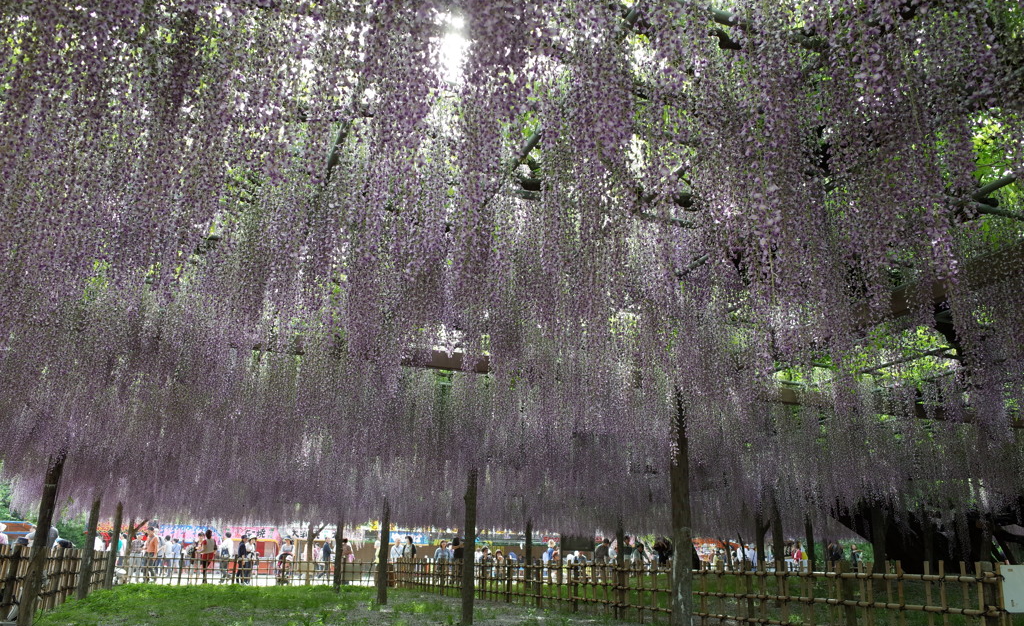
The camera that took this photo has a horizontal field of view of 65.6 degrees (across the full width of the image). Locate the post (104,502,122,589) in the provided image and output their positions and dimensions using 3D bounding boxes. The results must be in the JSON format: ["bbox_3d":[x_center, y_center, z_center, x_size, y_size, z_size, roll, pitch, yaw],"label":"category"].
[{"bbox_3d":[-9.576,5.559,19.149,0.175,2.150,0.175,2,-18,0],"label":"post"}]

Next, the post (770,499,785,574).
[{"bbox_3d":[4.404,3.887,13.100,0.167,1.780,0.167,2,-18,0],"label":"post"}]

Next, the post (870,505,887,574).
[{"bbox_3d":[10.386,6.744,22.563,0.380,2.600,0.380,1,-17,0],"label":"post"}]

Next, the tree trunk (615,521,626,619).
[{"bbox_3d":[2.368,5.442,17.325,0.150,1.920,0.150,2,-18,0],"label":"tree trunk"}]

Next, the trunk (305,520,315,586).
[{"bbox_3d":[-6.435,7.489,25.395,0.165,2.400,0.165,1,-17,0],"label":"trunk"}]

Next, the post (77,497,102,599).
[{"bbox_3d":[-7.933,4.237,14.984,0.175,2.300,0.175,1,-17,0],"label":"post"}]

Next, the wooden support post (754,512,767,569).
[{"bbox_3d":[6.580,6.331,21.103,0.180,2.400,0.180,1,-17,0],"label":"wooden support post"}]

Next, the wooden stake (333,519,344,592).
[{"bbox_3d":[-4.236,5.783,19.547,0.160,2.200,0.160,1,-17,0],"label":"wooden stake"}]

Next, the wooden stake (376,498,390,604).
[{"bbox_3d":[-2.416,4.380,15.174,0.150,2.300,0.150,1,-17,0],"label":"wooden stake"}]

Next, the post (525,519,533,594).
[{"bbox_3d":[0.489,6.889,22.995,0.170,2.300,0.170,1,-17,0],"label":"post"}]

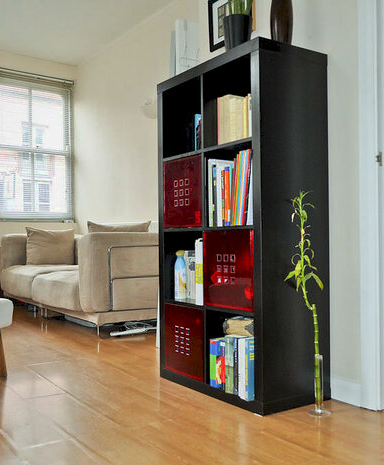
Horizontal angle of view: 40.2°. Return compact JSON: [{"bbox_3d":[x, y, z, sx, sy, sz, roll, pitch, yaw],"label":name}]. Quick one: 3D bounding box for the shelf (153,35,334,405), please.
[{"bbox_3d":[0.213,-0.019,2.493,0.390,1.490,0.790,0,-1,-34],"label":"shelf"}]

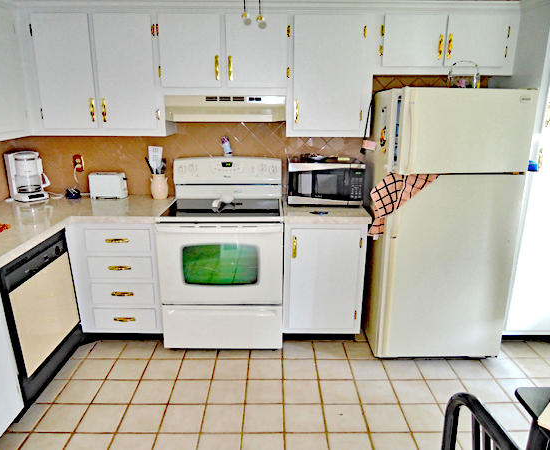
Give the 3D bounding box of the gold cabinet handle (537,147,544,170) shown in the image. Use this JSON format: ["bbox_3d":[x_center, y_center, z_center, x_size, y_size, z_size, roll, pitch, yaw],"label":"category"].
[{"bbox_3d":[1.527,-0.381,2.391,0.023,0.132,0.030,0,15,0],"label":"gold cabinet handle"}]

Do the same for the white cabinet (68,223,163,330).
[{"bbox_3d":[-0.990,0.277,2.877,0.535,0.745,0.580,0,15,0],"label":"white cabinet"}]

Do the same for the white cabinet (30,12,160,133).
[{"bbox_3d":[-1.093,-0.952,2.690,0.790,0.727,0.320,0,15,0],"label":"white cabinet"}]

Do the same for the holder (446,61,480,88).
[{"bbox_3d":[1.071,-0.850,2.365,0.185,0.165,0.120,0,15,0],"label":"holder"}]

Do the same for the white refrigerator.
[{"bbox_3d":[1.019,-0.025,2.718,0.770,1.628,0.670,0,15,0],"label":"white refrigerator"}]

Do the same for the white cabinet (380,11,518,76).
[{"bbox_3d":[1.033,-1.129,2.652,0.845,0.355,0.320,0,15,0],"label":"white cabinet"}]

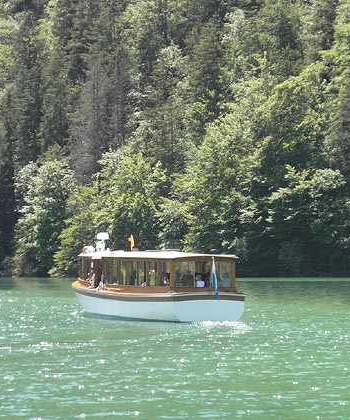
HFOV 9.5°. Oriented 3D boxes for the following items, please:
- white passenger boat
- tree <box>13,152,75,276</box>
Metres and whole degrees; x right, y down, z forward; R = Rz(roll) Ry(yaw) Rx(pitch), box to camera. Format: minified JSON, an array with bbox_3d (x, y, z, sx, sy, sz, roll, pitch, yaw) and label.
[{"bbox_3d":[-1.970,3.000,96.300,3.500,3.750,18.000,0,-1,-22],"label":"white passenger boat"},{"bbox_3d":[-14.091,0.429,225.000,6.500,13.200,6.500,0,-1,0],"label":"tree"}]

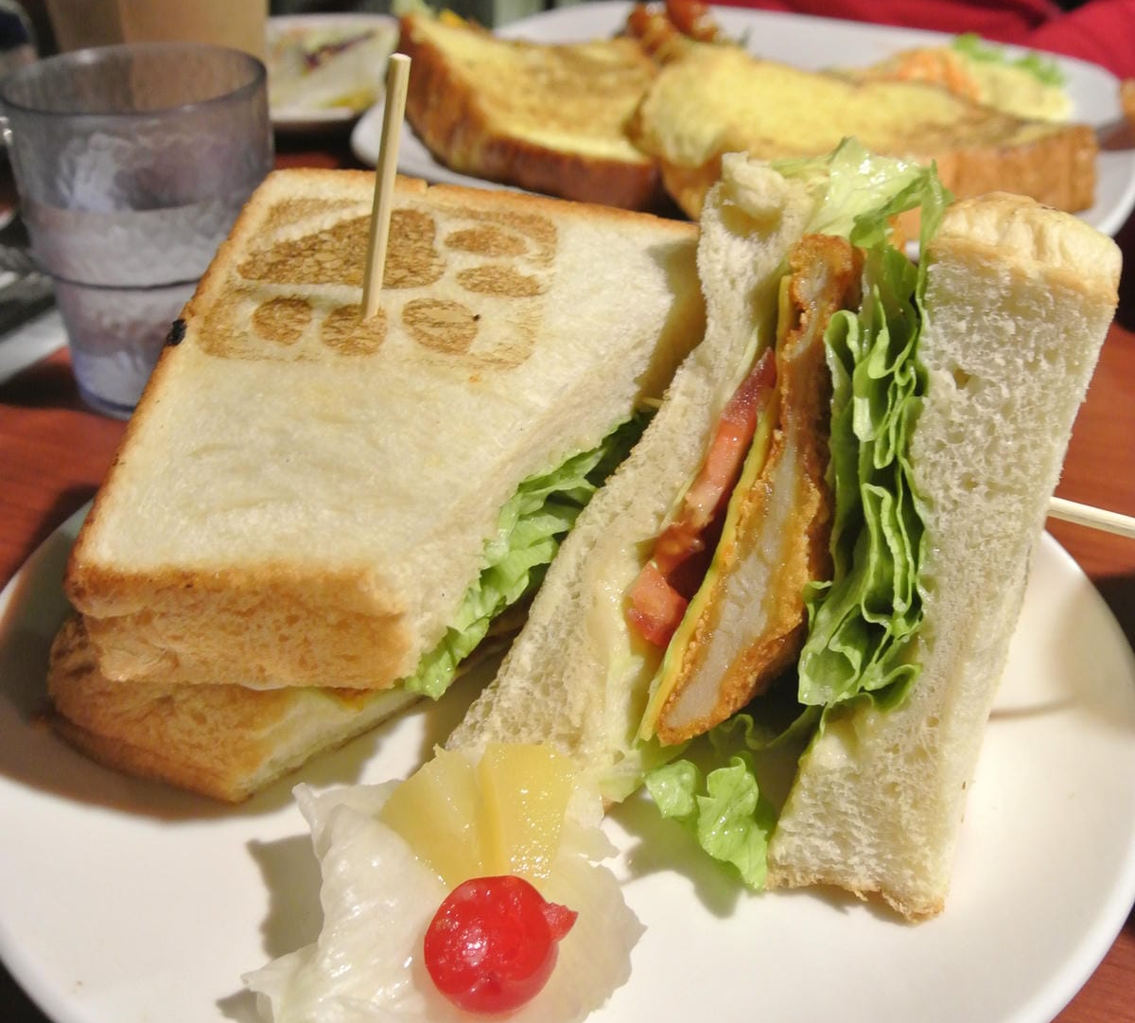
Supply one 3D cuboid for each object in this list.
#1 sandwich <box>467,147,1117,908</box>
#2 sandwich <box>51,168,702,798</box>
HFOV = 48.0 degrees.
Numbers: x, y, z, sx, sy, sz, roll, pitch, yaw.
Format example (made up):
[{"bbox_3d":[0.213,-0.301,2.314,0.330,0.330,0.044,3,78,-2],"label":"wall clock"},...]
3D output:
[{"bbox_3d":[0.034,-0.002,0.232,0.101,0.113,0.072,15,38,20],"label":"sandwich"},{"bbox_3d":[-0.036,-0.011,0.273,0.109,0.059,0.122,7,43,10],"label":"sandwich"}]

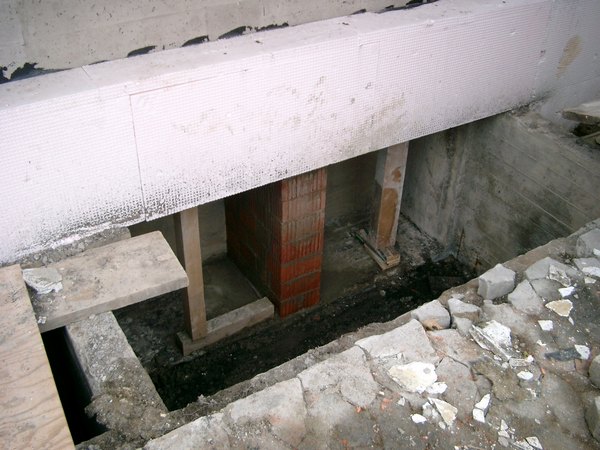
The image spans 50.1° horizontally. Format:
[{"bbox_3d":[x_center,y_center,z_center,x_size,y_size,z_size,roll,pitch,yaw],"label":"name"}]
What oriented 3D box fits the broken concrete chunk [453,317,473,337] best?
[{"bbox_3d":[0.565,0.354,2.236,0.070,0.045,0.070,1,31,-1],"label":"broken concrete chunk"}]

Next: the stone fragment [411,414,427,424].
[{"bbox_3d":[0.372,0.614,2.022,0.046,0.015,0.029,22,41,25],"label":"stone fragment"}]

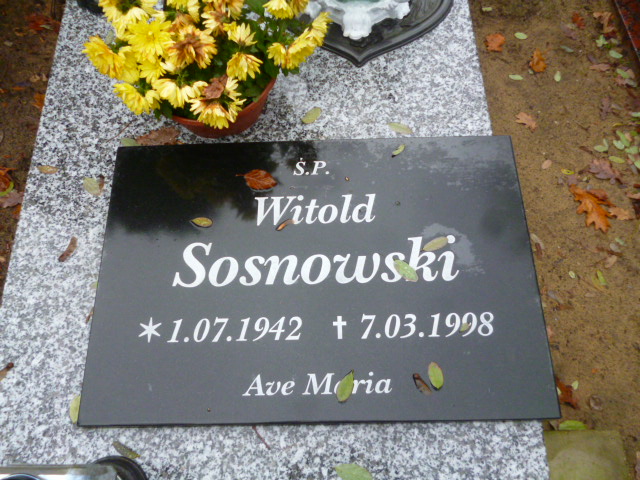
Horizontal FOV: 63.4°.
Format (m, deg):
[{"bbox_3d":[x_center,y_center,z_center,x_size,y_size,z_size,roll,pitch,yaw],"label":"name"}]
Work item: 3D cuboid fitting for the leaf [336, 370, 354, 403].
[{"bbox_3d":[0.032,0.185,0.655,0.018,0.006,0.042,20,71,9],"label":"leaf"}]

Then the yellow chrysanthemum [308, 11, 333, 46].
[{"bbox_3d":[0.000,-0.299,0.734,0.030,0.050,0.050,19,91,26],"label":"yellow chrysanthemum"}]

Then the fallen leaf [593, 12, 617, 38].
[{"bbox_3d":[0.712,-0.532,1.285,0.049,0.020,0.081,-3,68,1],"label":"fallen leaf"}]

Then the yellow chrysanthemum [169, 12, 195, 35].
[{"bbox_3d":[-0.191,-0.296,0.712,0.046,0.032,0.044,0,68,2],"label":"yellow chrysanthemum"}]

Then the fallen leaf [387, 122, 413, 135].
[{"bbox_3d":[0.128,-0.177,0.824,0.043,0.004,0.016,22,71,10],"label":"fallen leaf"}]

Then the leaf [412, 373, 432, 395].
[{"bbox_3d":[0.129,0.182,0.653,0.010,0.007,0.032,-39,72,-13],"label":"leaf"}]

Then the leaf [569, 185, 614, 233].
[{"bbox_3d":[0.584,-0.072,1.105,0.084,0.025,0.128,-26,70,-8],"label":"leaf"}]

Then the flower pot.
[{"bbox_3d":[-0.167,-0.251,0.821,0.216,0.096,0.216,-1,68,1],"label":"flower pot"}]

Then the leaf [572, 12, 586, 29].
[{"bbox_3d":[0.710,-0.600,1.417,0.028,0.010,0.058,-18,69,-5],"label":"leaf"}]

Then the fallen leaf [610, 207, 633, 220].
[{"bbox_3d":[0.701,-0.060,1.204,0.052,0.009,0.027,25,71,11],"label":"fallen leaf"}]

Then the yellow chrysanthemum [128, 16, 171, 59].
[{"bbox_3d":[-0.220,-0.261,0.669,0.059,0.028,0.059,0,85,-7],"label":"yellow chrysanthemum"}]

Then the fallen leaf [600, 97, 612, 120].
[{"bbox_3d":[0.683,-0.314,1.234,0.021,0.010,0.066,15,70,8],"label":"fallen leaf"}]

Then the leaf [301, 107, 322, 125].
[{"bbox_3d":[-0.013,-0.204,0.846,0.023,0.006,0.041,41,75,16],"label":"leaf"}]

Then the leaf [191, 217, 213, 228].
[{"bbox_3d":[-0.170,-0.025,0.745,0.033,0.005,0.014,7,69,4],"label":"leaf"}]

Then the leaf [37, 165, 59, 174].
[{"bbox_3d":[-0.428,-0.111,0.814,0.037,0.006,0.014,9,69,6],"label":"leaf"}]

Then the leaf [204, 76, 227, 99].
[{"bbox_3d":[-0.144,-0.212,0.717,0.034,0.020,0.045,42,75,16],"label":"leaf"}]

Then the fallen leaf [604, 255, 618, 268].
[{"bbox_3d":[0.655,0.049,1.164,0.040,0.006,0.017,-40,73,-13],"label":"fallen leaf"}]

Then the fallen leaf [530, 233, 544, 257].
[{"bbox_3d":[0.468,0.010,1.115,0.018,0.010,0.055,-14,69,-3],"label":"fallen leaf"}]

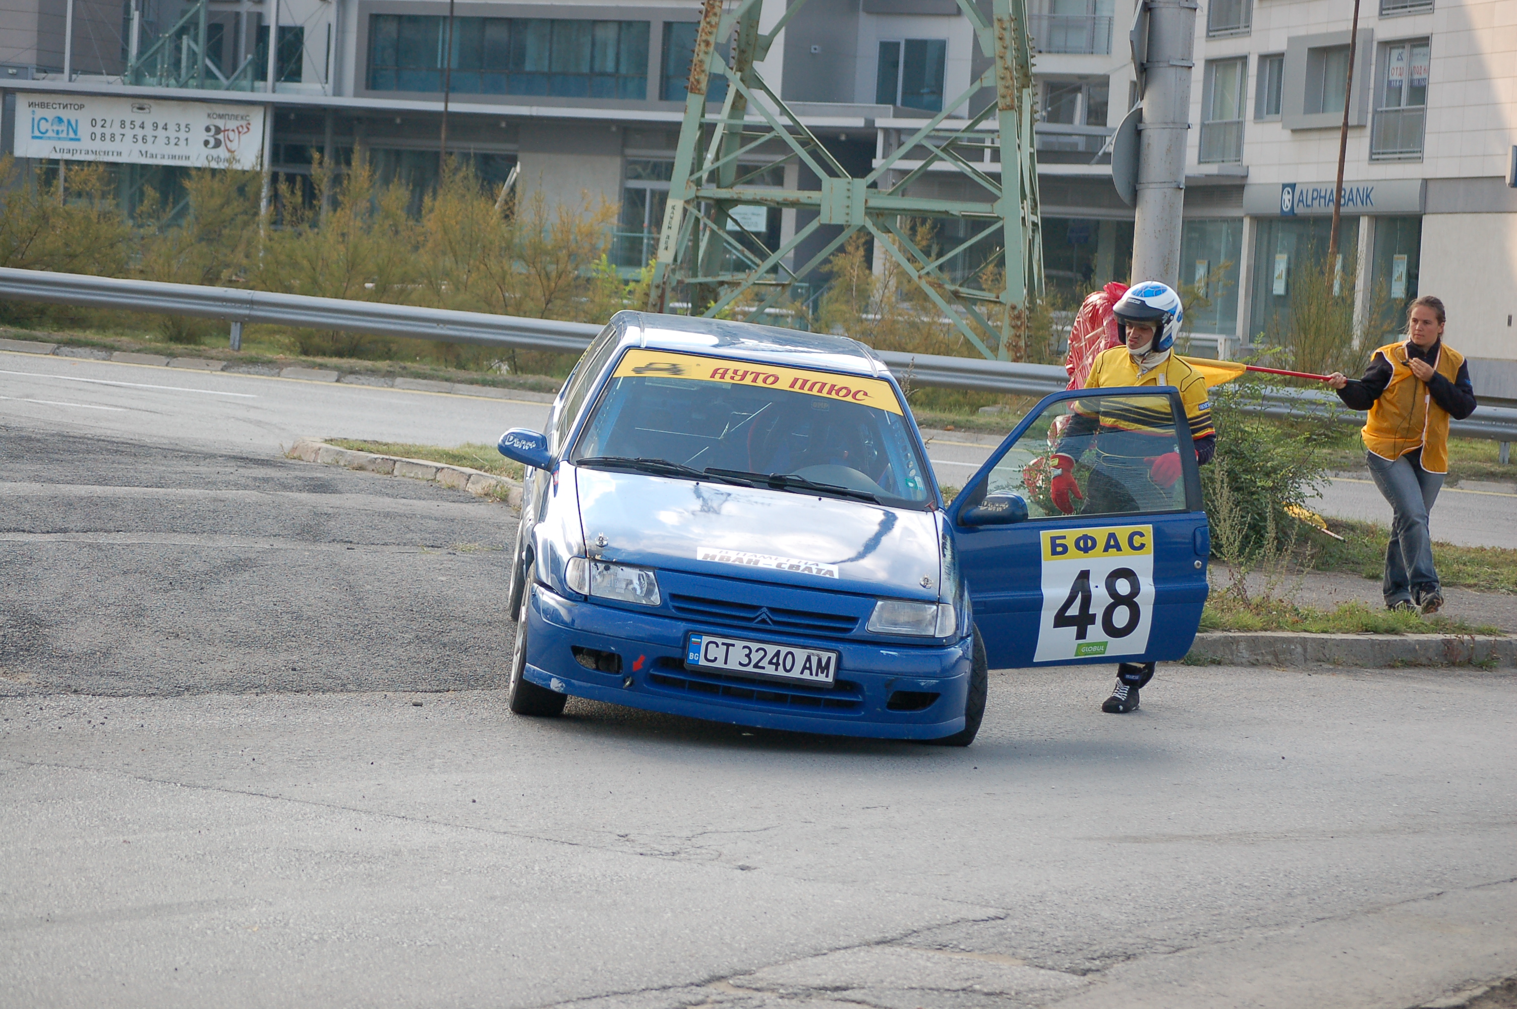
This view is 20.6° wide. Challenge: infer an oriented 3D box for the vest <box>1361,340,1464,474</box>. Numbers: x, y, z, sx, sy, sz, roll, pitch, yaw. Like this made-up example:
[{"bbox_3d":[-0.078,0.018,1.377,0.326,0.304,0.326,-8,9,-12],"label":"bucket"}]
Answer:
[{"bbox_3d":[3.390,-0.507,21.600,0.480,0.670,0.280,3,3,-9],"label":"vest"}]

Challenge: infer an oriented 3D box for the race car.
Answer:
[{"bbox_3d":[0.326,0.098,16.332,2.670,1.380,3.700,5,5,-4],"label":"race car"}]

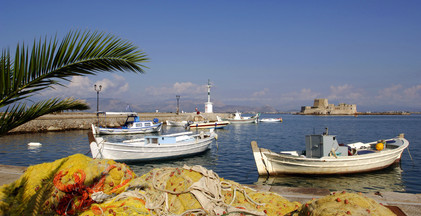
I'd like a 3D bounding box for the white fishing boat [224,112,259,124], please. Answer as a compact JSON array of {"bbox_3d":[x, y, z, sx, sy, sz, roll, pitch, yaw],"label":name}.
[{"bbox_3d":[6.153,2.028,61.019,8.300,2.600,2.600,0,-1,-8],"label":"white fishing boat"}]

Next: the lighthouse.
[{"bbox_3d":[-0.340,-3.037,76.569,1.900,8.852,1.900,1,-1,-30],"label":"lighthouse"}]

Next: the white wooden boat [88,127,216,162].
[{"bbox_3d":[-2.618,1.782,15.256,6.700,1.400,2.100,1,-1,-31],"label":"white wooden boat"}]

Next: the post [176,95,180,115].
[{"bbox_3d":[-7.403,-0.617,68.023,1.050,4.446,0.500,0,-1,15],"label":"post"}]

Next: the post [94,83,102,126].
[{"bbox_3d":[-16.488,-1.104,43.028,1.100,4.505,0.500,0,-1,15],"label":"post"}]

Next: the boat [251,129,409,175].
[{"bbox_3d":[4.815,1.631,11.107,7.000,1.550,2.200,0,-1,-20],"label":"boat"}]

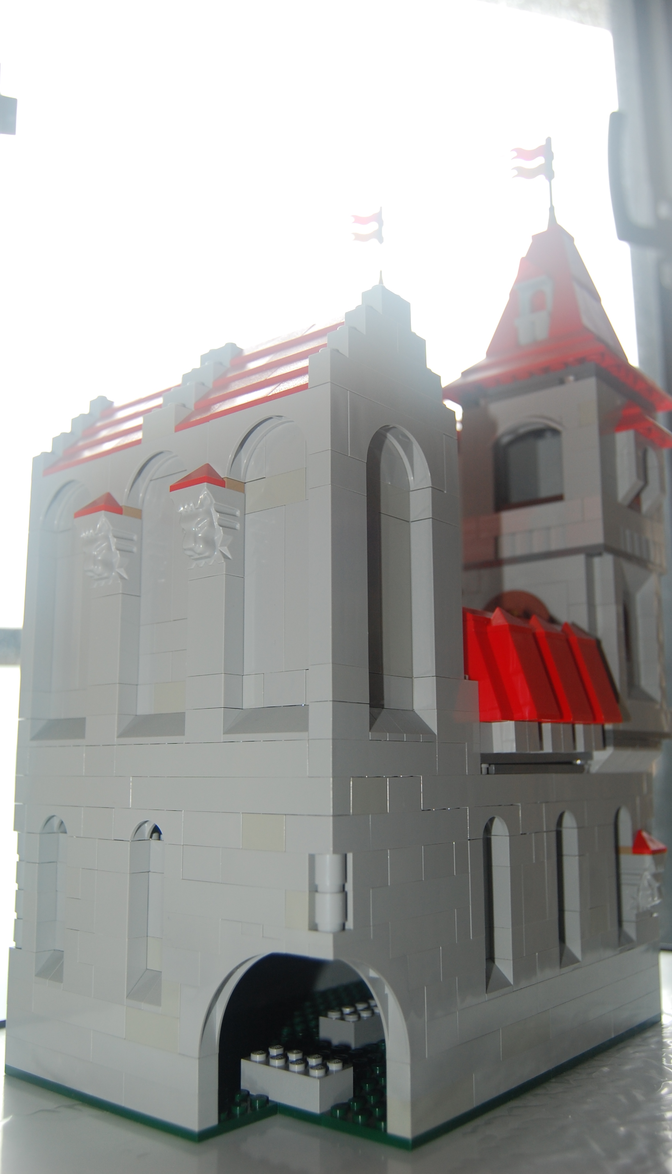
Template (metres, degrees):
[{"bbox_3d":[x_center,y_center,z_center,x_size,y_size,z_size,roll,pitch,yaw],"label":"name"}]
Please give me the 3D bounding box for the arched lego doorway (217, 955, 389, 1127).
[{"bbox_3d":[-0.009,0.121,0.263,0.051,0.050,0.021,-1,-11,6],"label":"arched lego doorway"}]

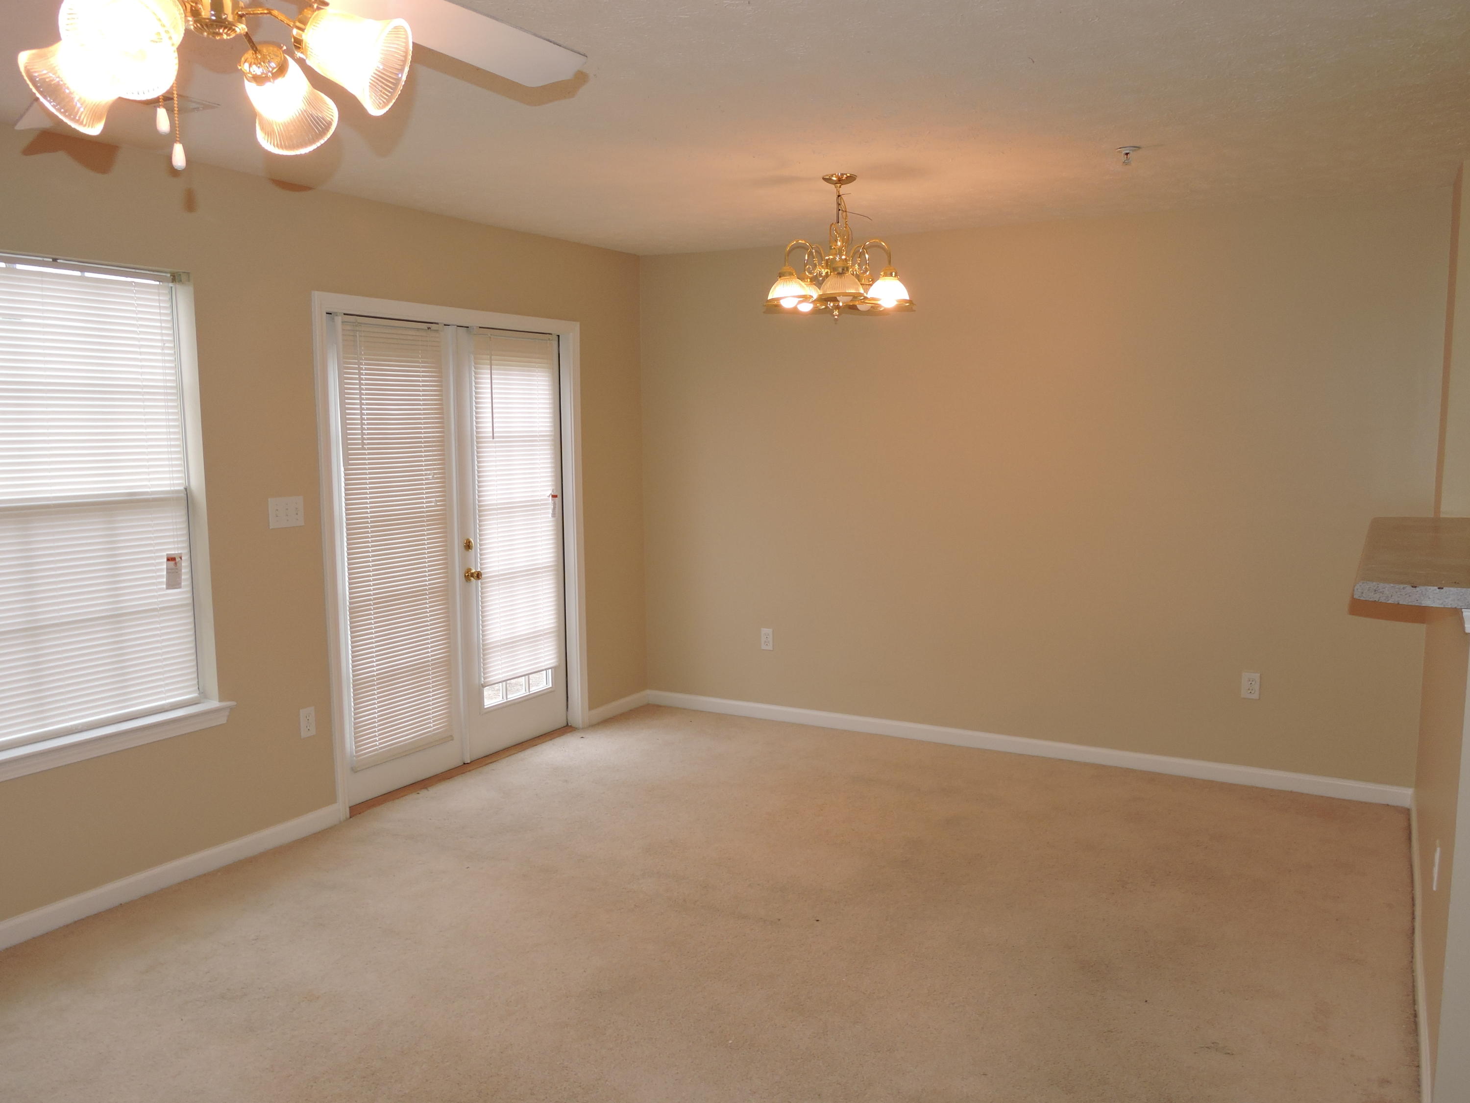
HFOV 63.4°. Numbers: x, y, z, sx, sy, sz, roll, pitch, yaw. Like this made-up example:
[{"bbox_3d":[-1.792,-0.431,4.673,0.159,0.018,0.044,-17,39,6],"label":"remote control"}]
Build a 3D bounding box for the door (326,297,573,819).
[{"bbox_3d":[-1.263,-0.009,5.428,0.050,2.010,1.540,3,7,29],"label":"door"}]

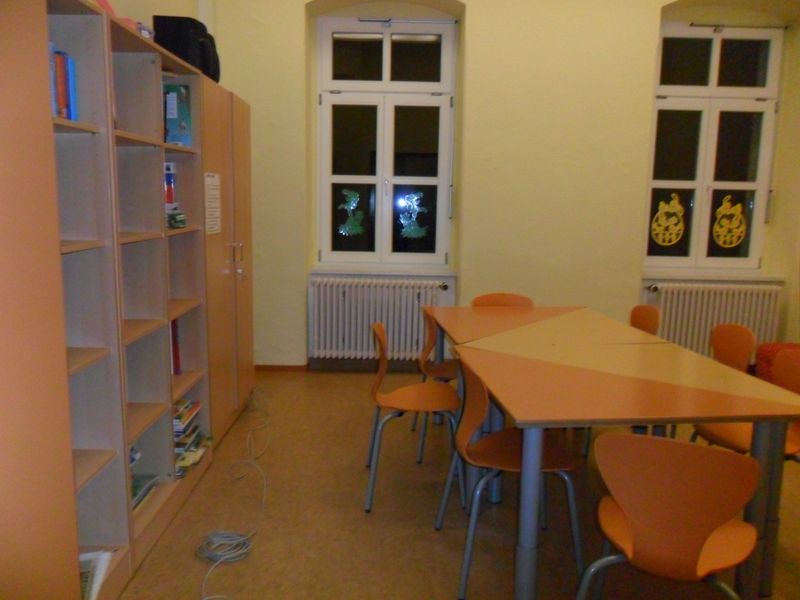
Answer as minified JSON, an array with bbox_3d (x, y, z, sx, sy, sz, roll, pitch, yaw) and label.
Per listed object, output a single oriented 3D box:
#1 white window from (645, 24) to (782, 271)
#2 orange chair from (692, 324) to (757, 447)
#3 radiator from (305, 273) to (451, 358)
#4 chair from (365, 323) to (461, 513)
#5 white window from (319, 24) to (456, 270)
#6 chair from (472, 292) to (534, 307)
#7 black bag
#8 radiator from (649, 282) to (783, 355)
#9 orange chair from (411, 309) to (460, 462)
[{"bbox_3d":[2.433,-1.153,4.992,1.053,1.897,0.120,1,9,-1],"label":"white window"},{"bbox_3d":[1.398,0.513,2.978,0.472,0.776,0.479,1,9,-3],"label":"orange chair"},{"bbox_3d":[-0.182,0.149,4.862,0.965,0.634,0.150,1,9,-1],"label":"radiator"},{"bbox_3d":[0.073,0.498,2.876,0.472,0.776,0.479,1,9,-5],"label":"chair"},{"bbox_3d":[-0.114,-1.207,4.950,1.060,1.897,0.120,1,9,-1],"label":"white window"},{"bbox_3d":[0.616,0.363,3.764,0.479,0.776,0.472,1,9,-1],"label":"chair"},{"bbox_3d":[-1.042,-1.214,3.062,0.236,0.261,0.256,1,9,-1],"label":"black bag"},{"bbox_3d":[2.453,0.204,4.905,0.959,0.634,0.150,1,9,-1],"label":"radiator"},{"bbox_3d":[0.316,0.421,3.373,0.472,0.776,0.479,1,9,-4],"label":"orange chair"}]

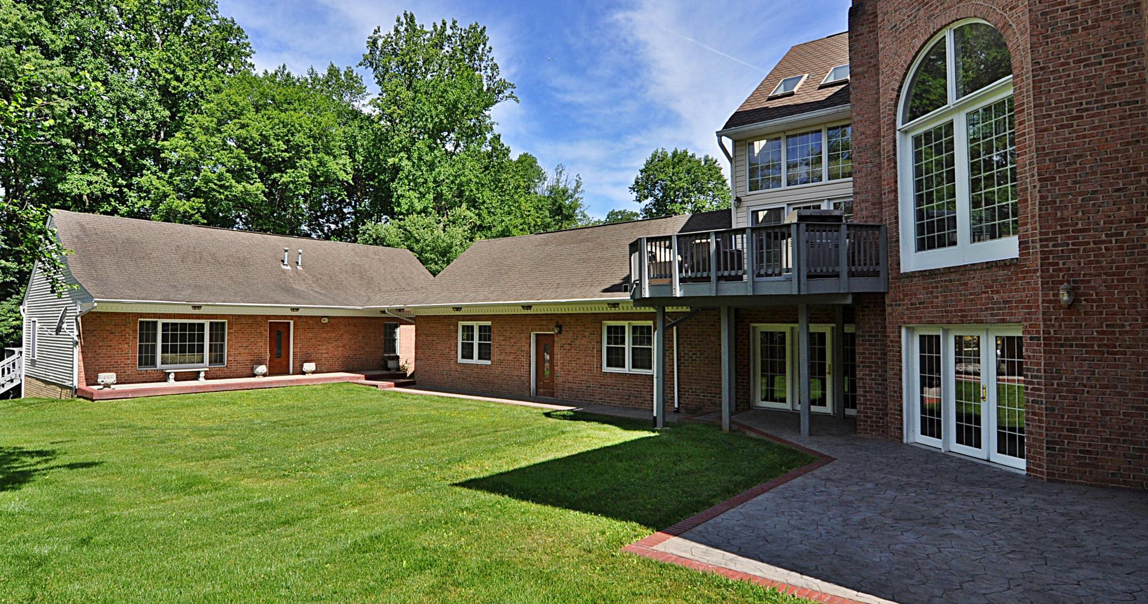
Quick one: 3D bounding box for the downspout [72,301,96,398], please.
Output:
[{"bbox_3d":[-14.770,1.383,15.402,0.900,3.000,0.140,-1,-2,27],"label":"downspout"}]

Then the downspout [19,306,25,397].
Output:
[{"bbox_3d":[-21.614,1.935,20.000,0.130,3.700,0.130,-1,-3,35],"label":"downspout"}]

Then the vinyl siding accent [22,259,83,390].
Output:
[{"bbox_3d":[-18.381,0.224,17.820,7.200,4.900,0.150,-1,-3,35],"label":"vinyl siding accent"}]

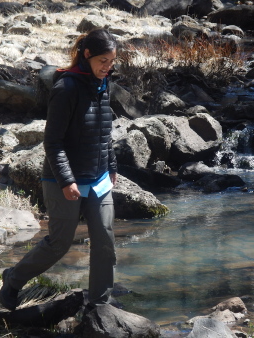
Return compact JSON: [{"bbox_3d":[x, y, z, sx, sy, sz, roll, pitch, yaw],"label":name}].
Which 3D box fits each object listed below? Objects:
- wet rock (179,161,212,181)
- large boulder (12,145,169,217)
[{"bbox_3d":[0.645,0.014,14.133,0.334,0.168,0.265,0,9,3],"label":"wet rock"},{"bbox_3d":[-0.324,0.103,12.487,1.329,0.547,0.840,0,9,-1],"label":"large boulder"}]

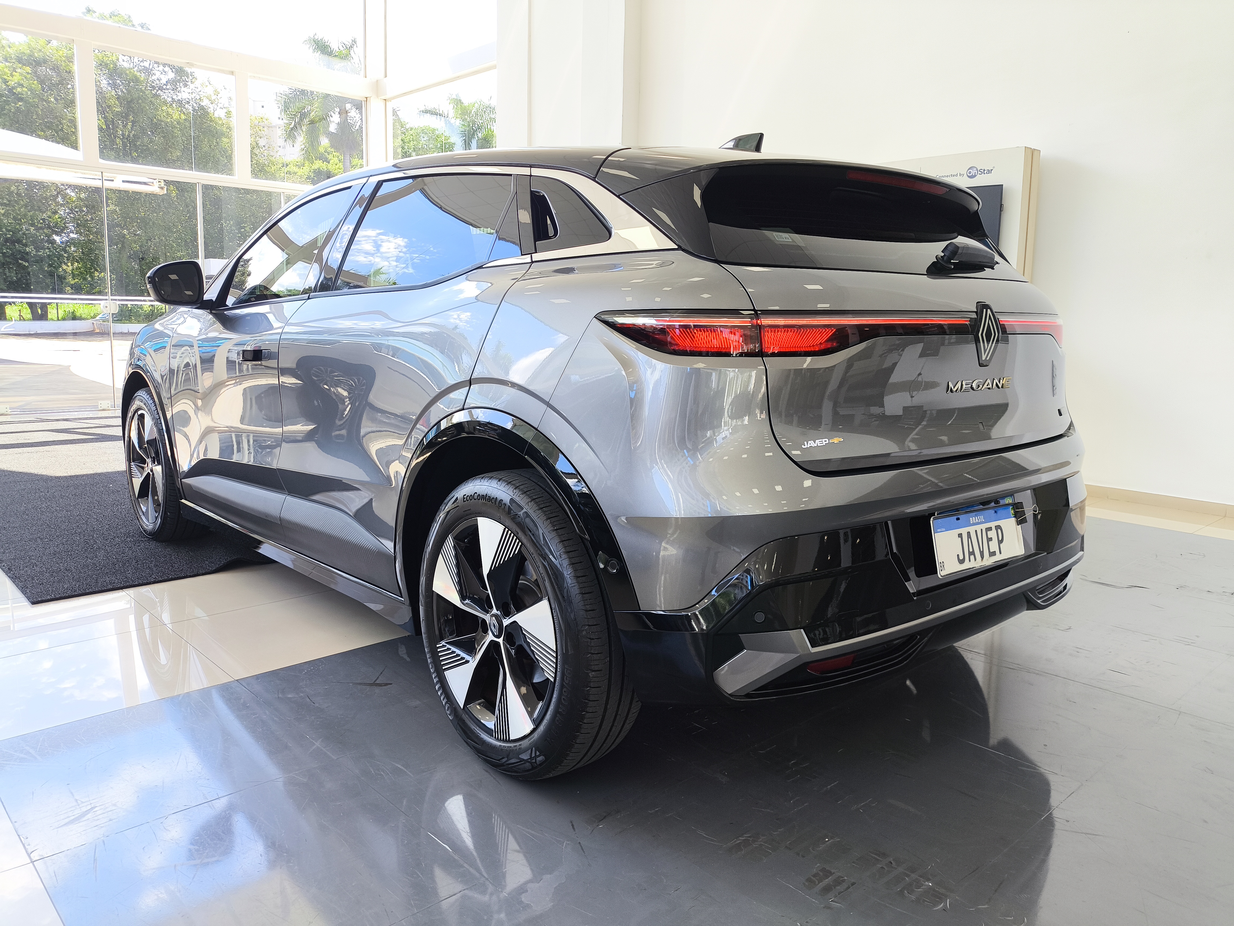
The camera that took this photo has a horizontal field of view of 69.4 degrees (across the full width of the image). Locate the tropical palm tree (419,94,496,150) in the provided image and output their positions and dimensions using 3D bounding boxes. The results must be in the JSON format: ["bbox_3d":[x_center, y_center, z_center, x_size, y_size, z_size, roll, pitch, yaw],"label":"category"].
[{"bbox_3d":[-5.968,-9.671,35.751,4.300,9.770,4.300,0,9,-10],"label":"tropical palm tree"}]

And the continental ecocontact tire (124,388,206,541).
[{"bbox_3d":[-2.024,0.003,4.031,0.200,0.690,0.690,-6,12,-42],"label":"continental ecocontact tire"}]

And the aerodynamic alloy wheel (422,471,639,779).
[{"bbox_3d":[-0.219,0.367,2.077,0.200,0.685,0.690,-6,12,-42],"label":"aerodynamic alloy wheel"}]

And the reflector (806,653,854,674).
[{"bbox_3d":[0.427,0.404,1.792,0.135,0.026,0.020,-4,10,-32],"label":"reflector"}]

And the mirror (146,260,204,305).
[{"bbox_3d":[-1.621,-0.665,3.291,0.210,0.165,0.120,-6,12,-42],"label":"mirror"}]

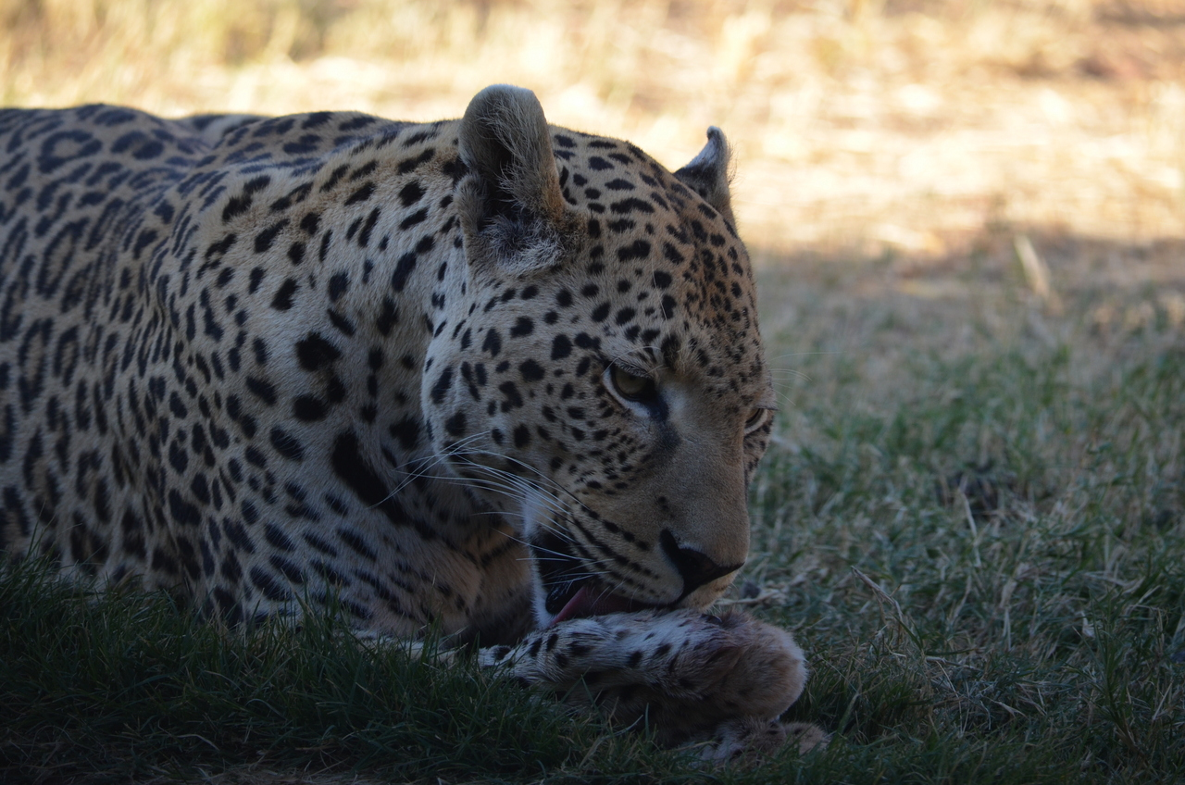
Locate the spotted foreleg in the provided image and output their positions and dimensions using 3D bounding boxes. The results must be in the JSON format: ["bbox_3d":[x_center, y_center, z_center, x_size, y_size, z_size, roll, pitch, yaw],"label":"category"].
[{"bbox_3d":[0.032,0.170,5.360,0.185,0.074,0.090,2,8,13],"label":"spotted foreleg"}]

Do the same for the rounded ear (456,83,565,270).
[{"bbox_3d":[-0.049,-0.127,5.430,0.060,0.107,0.045,-4,6,6],"label":"rounded ear"}]

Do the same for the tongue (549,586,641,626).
[{"bbox_3d":[0.001,0.126,5.370,0.042,0.020,0.050,-5,9,-31],"label":"tongue"}]

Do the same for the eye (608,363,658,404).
[{"bbox_3d":[0.024,-0.005,5.390,0.031,0.021,0.020,9,6,-25],"label":"eye"}]

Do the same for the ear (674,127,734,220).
[{"bbox_3d":[0.070,-0.129,5.530,0.035,0.068,0.055,5,6,21],"label":"ear"}]

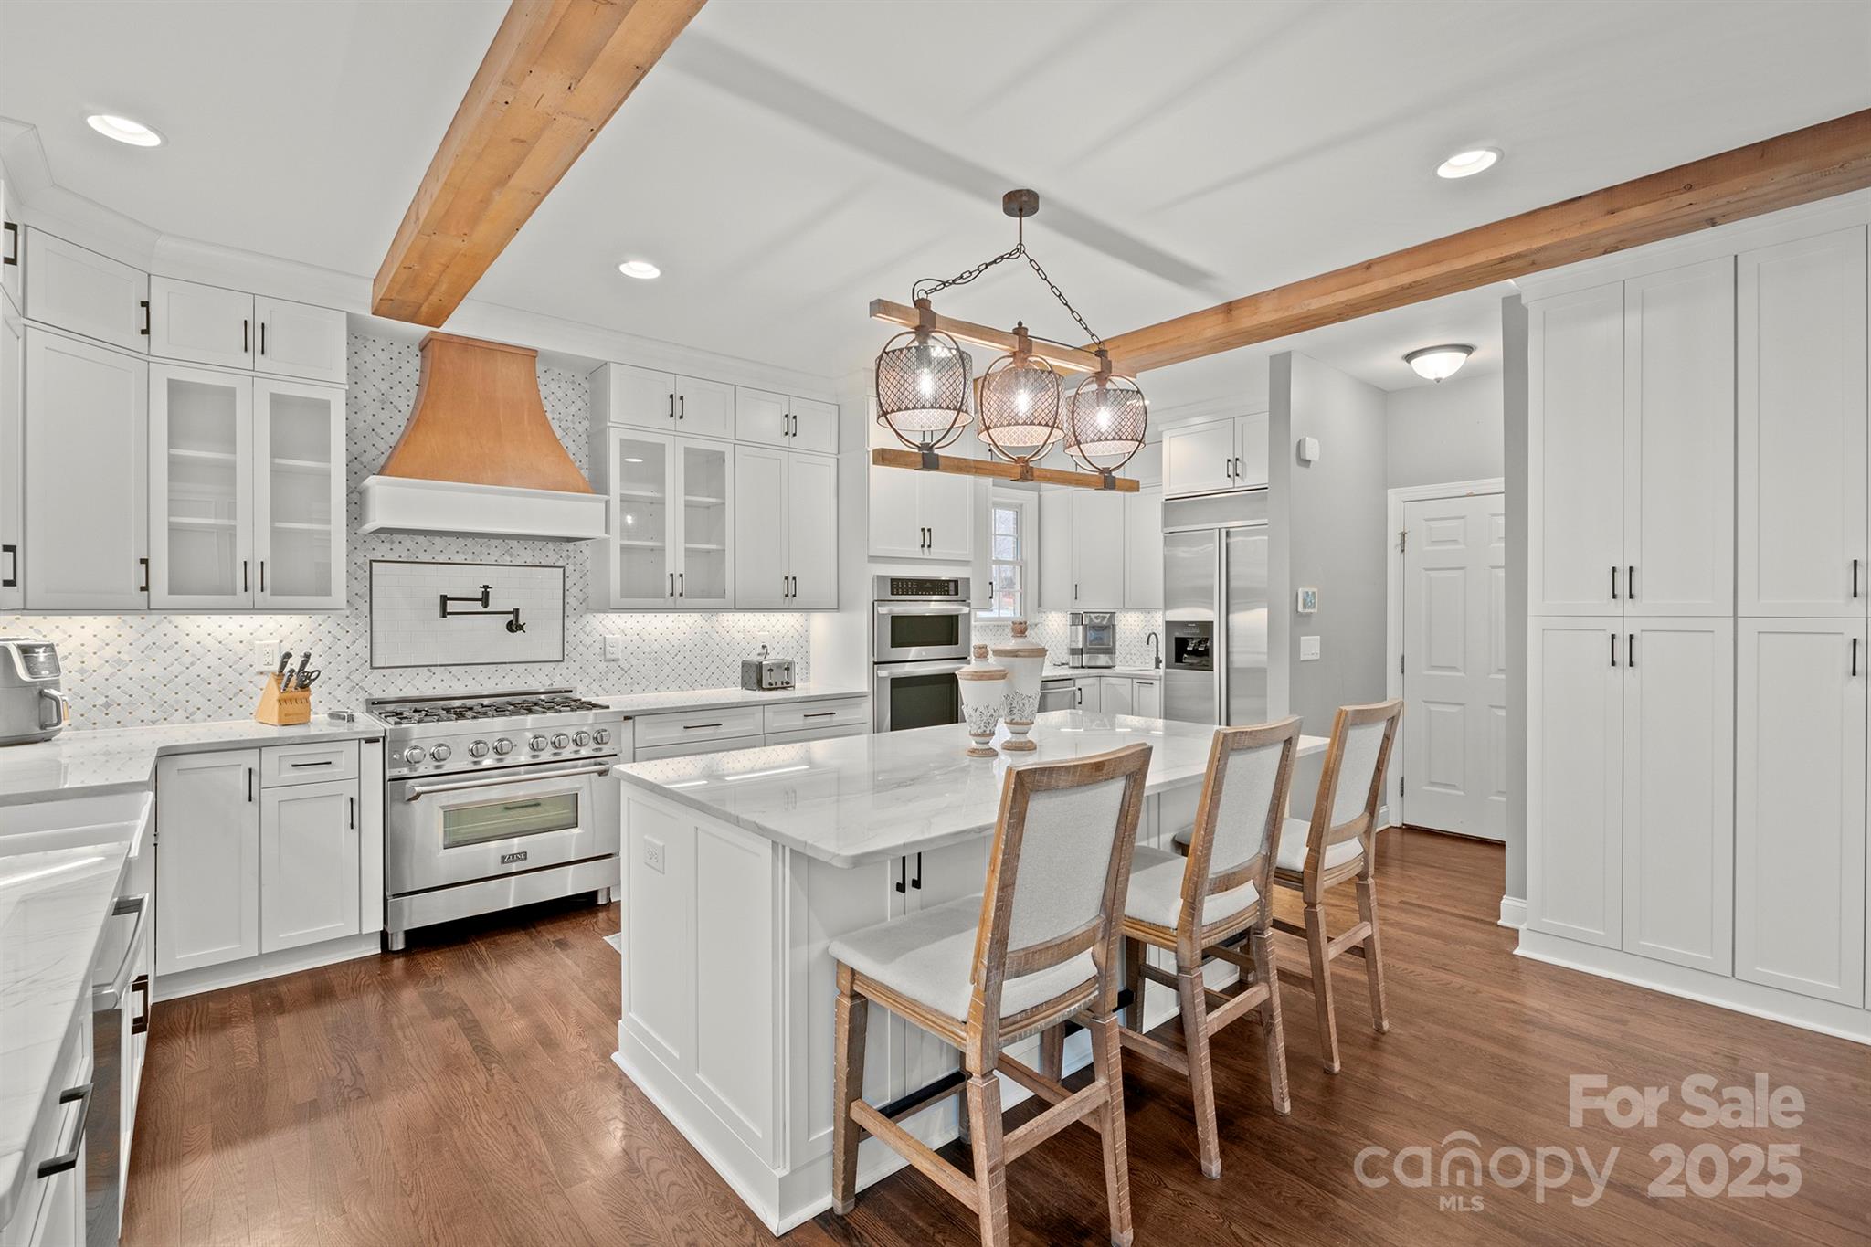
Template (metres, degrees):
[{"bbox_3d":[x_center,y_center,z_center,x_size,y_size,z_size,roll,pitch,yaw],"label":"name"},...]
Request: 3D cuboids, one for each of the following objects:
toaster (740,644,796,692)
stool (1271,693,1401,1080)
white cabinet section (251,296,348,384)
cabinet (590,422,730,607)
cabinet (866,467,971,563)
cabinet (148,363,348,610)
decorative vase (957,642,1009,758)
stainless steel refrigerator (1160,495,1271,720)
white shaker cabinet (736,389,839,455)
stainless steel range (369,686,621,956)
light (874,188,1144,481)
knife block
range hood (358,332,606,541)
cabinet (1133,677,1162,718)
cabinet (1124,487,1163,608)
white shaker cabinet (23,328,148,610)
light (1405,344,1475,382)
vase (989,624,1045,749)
[{"bbox_3d":[-0.990,0.296,4.919,0.252,0.182,0.240,-1,1,-41],"label":"toaster"},{"bbox_3d":[1.131,0.776,2.722,0.460,1.060,0.590,0,0,-40],"label":"stool"},{"bbox_3d":[-2.694,-1.155,3.521,0.303,0.307,0.330,-1,1,-41],"label":"white cabinet section"},{"bbox_3d":[-1.473,-0.531,4.510,0.687,0.915,0.330,-1,1,-41],"label":"cabinet"},{"bbox_3d":[-0.258,-0.703,5.351,0.837,0.610,0.570,-1,1,-41],"label":"cabinet"},{"bbox_3d":[-2.778,-0.511,3.380,0.594,0.914,0.330,-1,1,-41],"label":"cabinet"},{"bbox_3d":[0.153,0.244,2.671,0.169,0.357,0.169,0,0,0],"label":"decorative vase"},{"bbox_3d":[2.170,0.220,5.617,0.660,2.135,1.065,0,0,-40],"label":"stainless steel refrigerator"},{"bbox_3d":[-0.953,-1.174,4.957,0.693,0.308,0.330,-1,1,-41],"label":"white shaker cabinet"},{"bbox_3d":[-2.015,0.832,3.808,0.915,0.960,0.750,0,0,-40],"label":"stainless steel range"},{"bbox_3d":[0.289,-0.946,2.763,1.110,0.940,0.295,0,0,-34],"label":"light"},{"bbox_3d":[-2.729,0.311,3.472,0.230,0.215,0.110,0,0,34],"label":"knife block"},{"bbox_3d":[-2.107,-0.844,3.910,0.955,0.890,0.510,0,0,-40],"label":"range hood"},{"bbox_3d":[1.755,0.835,6.233,0.600,0.830,0.250,0,0,-40],"label":"cabinet"},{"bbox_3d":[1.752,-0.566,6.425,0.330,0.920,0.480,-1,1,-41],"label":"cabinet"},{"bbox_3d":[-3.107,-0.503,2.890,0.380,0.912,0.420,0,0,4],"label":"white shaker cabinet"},{"bbox_3d":[2.708,-1.374,4.459,0.335,0.165,0.335,0,0,-40],"label":"light"},{"bbox_3d":[0.280,0.208,2.791,0.188,0.427,0.188,0,0,0],"label":"vase"}]

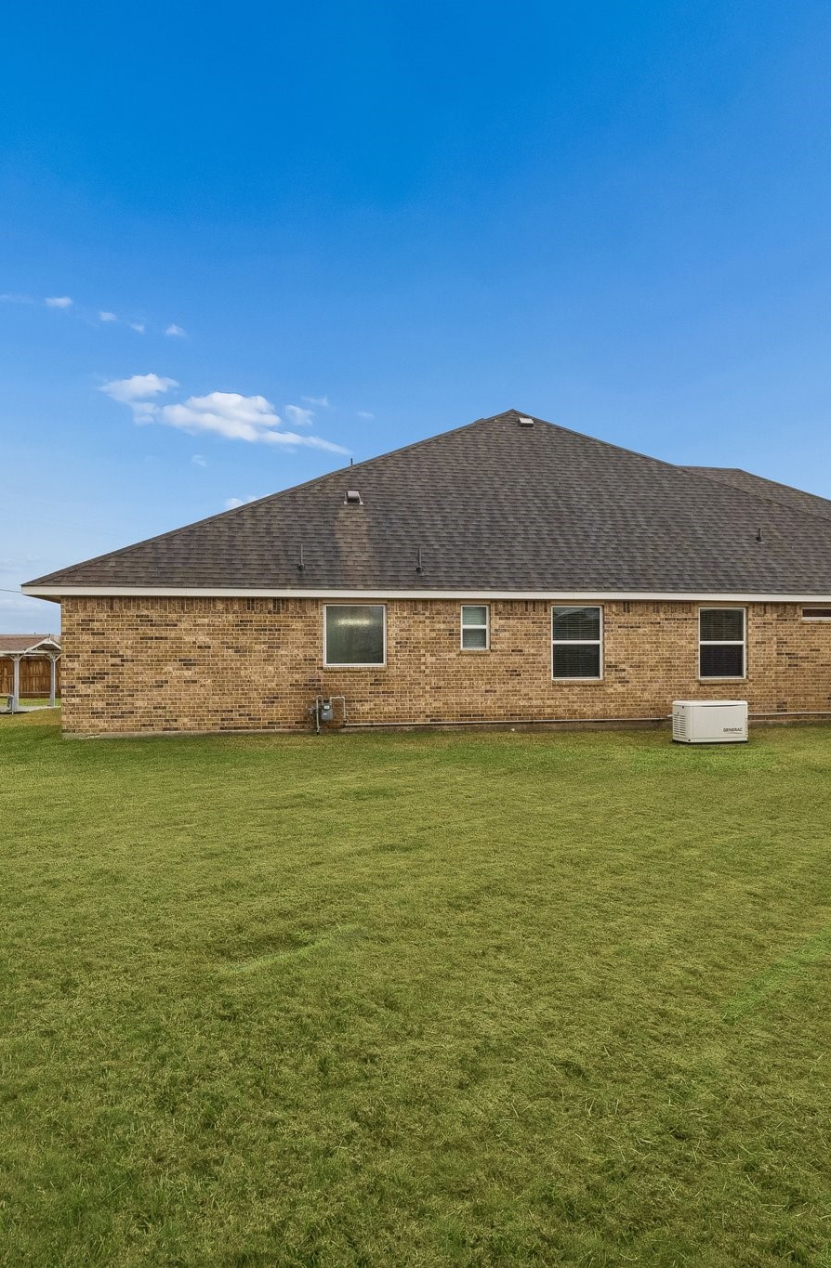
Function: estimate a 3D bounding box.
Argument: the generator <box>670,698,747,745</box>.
[{"bbox_3d":[5.580,1.620,13.900,1.220,0.750,0.640,0,0,-9],"label":"generator"}]

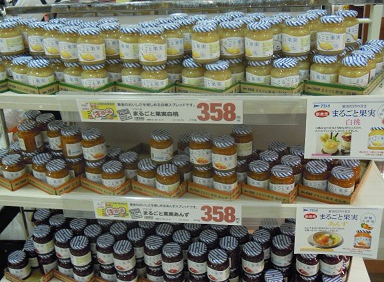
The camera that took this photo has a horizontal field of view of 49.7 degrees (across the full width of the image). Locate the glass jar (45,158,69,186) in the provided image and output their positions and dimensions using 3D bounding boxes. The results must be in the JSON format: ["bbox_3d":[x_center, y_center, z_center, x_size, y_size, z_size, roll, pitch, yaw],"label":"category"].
[{"bbox_3d":[-0.435,0.112,1.341,0.072,0.091,0.072,-2,23,1],"label":"glass jar"}]

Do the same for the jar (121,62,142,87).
[{"bbox_3d":[-0.154,-0.174,1.122,0.072,0.091,0.072,-2,22,1],"label":"jar"}]

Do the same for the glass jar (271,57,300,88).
[{"bbox_3d":[0.248,-0.169,1.100,0.072,0.093,0.072,-2,25,1],"label":"glass jar"}]

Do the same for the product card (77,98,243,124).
[{"bbox_3d":[-0.083,-0.072,1.040,0.420,0.064,0.005,1,26,8],"label":"product card"}]

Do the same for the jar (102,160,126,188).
[{"bbox_3d":[-0.258,0.122,1.379,0.076,0.091,0.076,-3,25,1],"label":"jar"}]

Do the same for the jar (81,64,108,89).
[{"bbox_3d":[-0.281,-0.180,1.210,0.076,0.091,0.076,-5,25,-3],"label":"jar"}]

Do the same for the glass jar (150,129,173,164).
[{"bbox_3d":[-0.097,0.017,1.303,0.072,0.091,0.072,-2,23,1],"label":"glass jar"}]

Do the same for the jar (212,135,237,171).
[{"bbox_3d":[0.097,0.036,1.240,0.072,0.091,0.072,-2,23,1],"label":"jar"}]

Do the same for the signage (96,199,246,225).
[{"bbox_3d":[-0.086,0.236,1.371,0.500,0.076,0.004,1,25,11],"label":"signage"}]

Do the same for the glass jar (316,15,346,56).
[{"bbox_3d":[0.390,-0.297,1.157,0.076,0.091,0.076,-3,25,1],"label":"glass jar"}]

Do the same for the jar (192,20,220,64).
[{"bbox_3d":[0.035,-0.247,1.044,0.072,0.091,0.072,-2,22,1],"label":"jar"}]

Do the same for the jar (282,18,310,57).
[{"bbox_3d":[0.271,-0.270,1.075,0.072,0.091,0.072,1,22,8],"label":"jar"}]

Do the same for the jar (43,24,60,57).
[{"bbox_3d":[-0.384,-0.283,1.180,0.072,0.091,0.072,-2,22,1],"label":"jar"}]

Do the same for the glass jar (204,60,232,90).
[{"bbox_3d":[0.068,-0.162,1.098,0.072,0.091,0.072,-2,23,1],"label":"glass jar"}]

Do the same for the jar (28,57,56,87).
[{"bbox_3d":[-0.442,-0.190,1.216,0.072,0.093,0.072,-5,25,-4],"label":"jar"}]

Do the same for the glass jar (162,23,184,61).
[{"bbox_3d":[-0.061,-0.295,1.215,0.076,0.091,0.076,-3,25,1],"label":"glass jar"}]

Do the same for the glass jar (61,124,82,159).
[{"bbox_3d":[-0.396,0.002,1.365,0.072,0.091,0.072,-2,23,1],"label":"glass jar"}]

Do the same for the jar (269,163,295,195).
[{"bbox_3d":[0.280,0.130,1.290,0.076,0.091,0.076,4,26,16],"label":"jar"}]

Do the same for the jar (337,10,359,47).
[{"bbox_3d":[0.445,-0.328,1.197,0.072,0.091,0.072,1,22,8],"label":"jar"}]

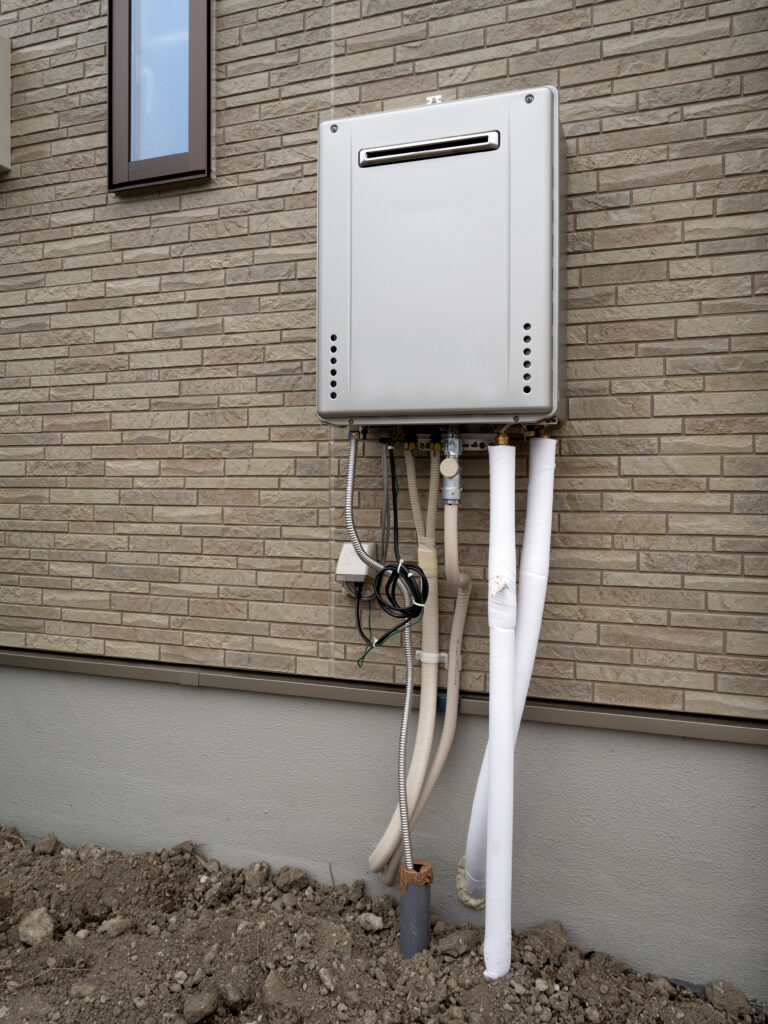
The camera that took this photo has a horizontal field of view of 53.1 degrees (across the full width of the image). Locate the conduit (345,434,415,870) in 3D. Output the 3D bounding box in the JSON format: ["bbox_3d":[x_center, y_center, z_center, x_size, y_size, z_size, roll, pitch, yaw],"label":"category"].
[{"bbox_3d":[0.007,0.279,1.613,0.159,0.871,0.135,1,1,20],"label":"conduit"}]

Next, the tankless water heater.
[{"bbox_3d":[0.126,-0.468,1.551,0.470,0.600,0.247,1,1,20],"label":"tankless water heater"}]

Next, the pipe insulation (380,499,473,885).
[{"bbox_3d":[0.083,0.412,1.643,0.210,0.876,0.140,1,1,20],"label":"pipe insulation"}]

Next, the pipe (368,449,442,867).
[{"bbox_3d":[0.044,0.357,1.698,0.191,0.980,0.164,1,1,20],"label":"pipe"}]

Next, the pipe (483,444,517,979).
[{"bbox_3d":[0.232,0.403,1.533,0.054,1.075,0.054,1,1,20],"label":"pipe"}]

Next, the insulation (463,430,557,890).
[{"bbox_3d":[0.259,0.354,1.604,0.203,1.001,0.188,1,1,20],"label":"insulation"}]

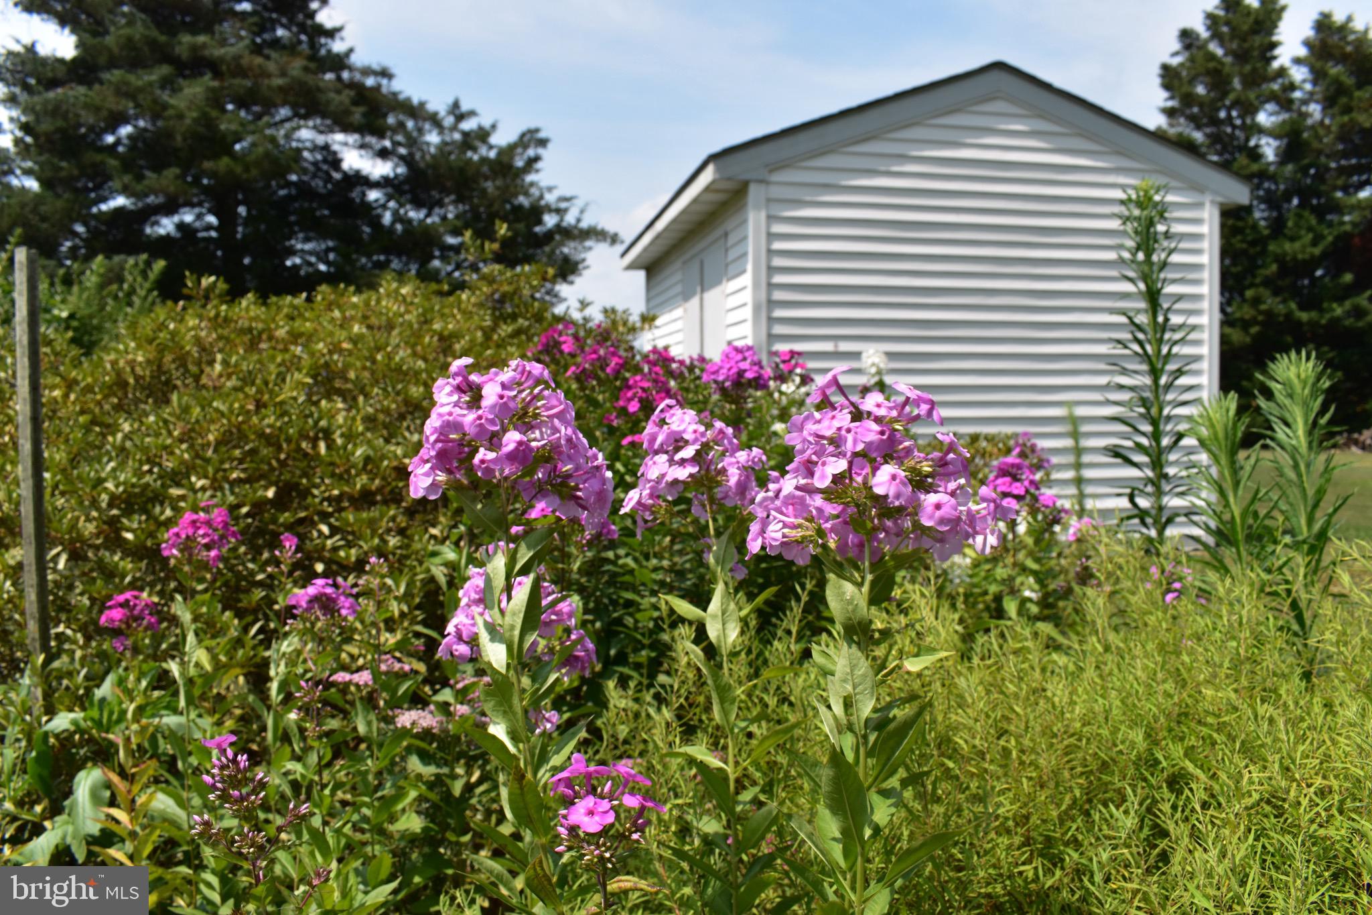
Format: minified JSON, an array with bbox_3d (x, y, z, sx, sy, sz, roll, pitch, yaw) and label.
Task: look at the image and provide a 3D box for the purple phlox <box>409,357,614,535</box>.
[{"bbox_3d":[-0.149,-0.010,0.880,0.170,0.147,0.150,-1,3,-5],"label":"purple phlox"}]

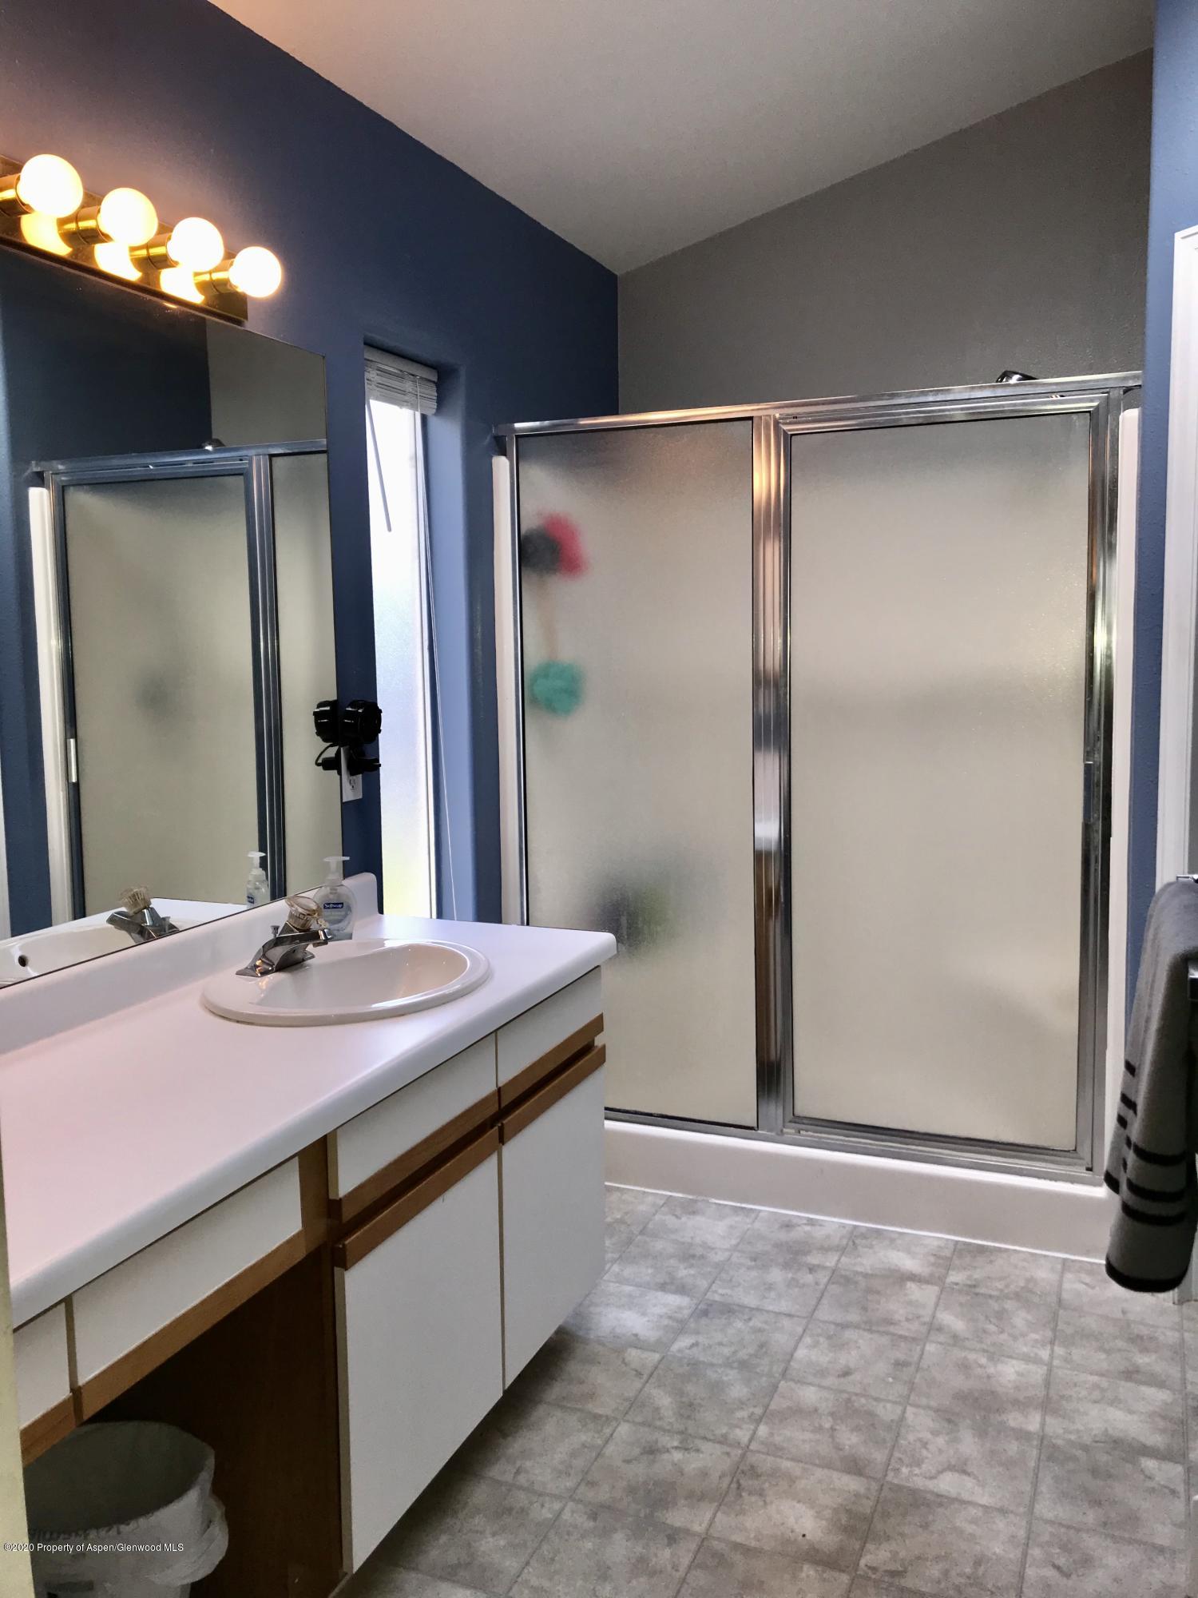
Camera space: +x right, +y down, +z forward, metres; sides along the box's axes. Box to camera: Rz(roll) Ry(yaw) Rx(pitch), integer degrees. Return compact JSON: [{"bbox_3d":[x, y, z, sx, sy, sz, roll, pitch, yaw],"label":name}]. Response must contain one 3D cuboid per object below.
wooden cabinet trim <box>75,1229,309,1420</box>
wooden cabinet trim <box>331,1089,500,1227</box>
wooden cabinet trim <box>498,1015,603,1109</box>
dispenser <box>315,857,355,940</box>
[{"bbox_3d":[-0.461,0.592,1.496,0.021,0.037,0.385,2,8,23],"label":"wooden cabinet trim"},{"bbox_3d":[-0.266,0.530,1.959,0.021,0.038,0.461,2,8,23],"label":"wooden cabinet trim"},{"bbox_3d":[-0.088,0.474,2.380,0.021,0.038,0.451,2,8,23],"label":"wooden cabinet trim"},{"bbox_3d":[-0.529,0.200,2.595,0.081,0.168,0.048,-2,7,-7],"label":"dispenser"}]

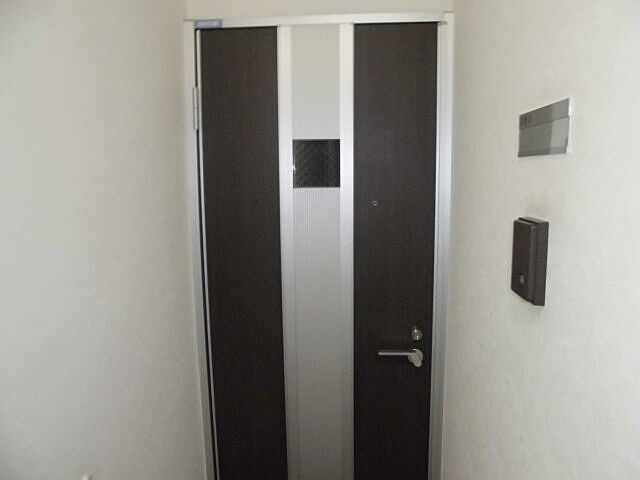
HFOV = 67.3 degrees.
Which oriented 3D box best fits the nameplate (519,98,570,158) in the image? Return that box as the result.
[{"bbox_3d":[0.385,-0.189,0.841,0.010,0.081,0.212,0,8,3],"label":"nameplate"}]

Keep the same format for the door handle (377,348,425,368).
[{"bbox_3d":[0.274,0.405,1.630,0.151,0.056,0.060,0,8,3],"label":"door handle"}]

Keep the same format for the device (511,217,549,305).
[{"bbox_3d":[0.376,0.037,0.868,0.026,0.143,0.107,0,8,3],"label":"device"}]

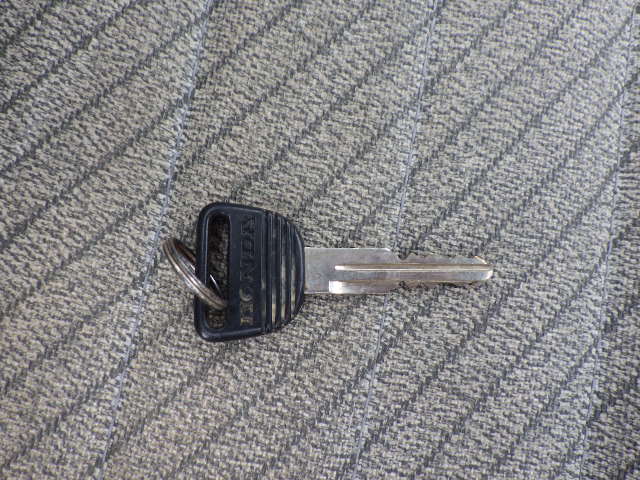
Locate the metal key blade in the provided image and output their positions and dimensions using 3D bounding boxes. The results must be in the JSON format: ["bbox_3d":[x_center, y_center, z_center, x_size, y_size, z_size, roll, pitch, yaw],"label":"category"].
[{"bbox_3d":[0.020,0.008,0.129,0.048,0.002,0.011,0,83,-8],"label":"metal key blade"}]

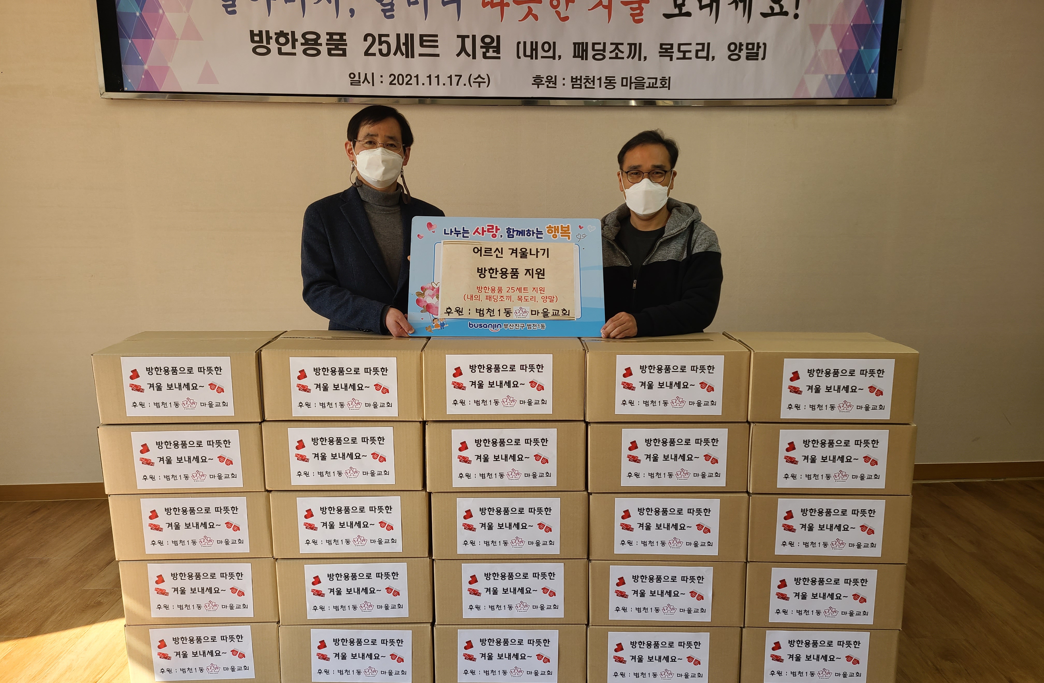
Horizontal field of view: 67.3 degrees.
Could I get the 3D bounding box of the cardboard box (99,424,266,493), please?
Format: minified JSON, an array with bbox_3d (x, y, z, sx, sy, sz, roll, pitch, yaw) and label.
[{"bbox_3d":[-0.961,0.301,2.380,0.446,0.201,0.345,0,11,-2],"label":"cardboard box"}]

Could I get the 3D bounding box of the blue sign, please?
[{"bbox_3d":[-0.045,-0.201,2.439,0.600,0.390,0.015,0,-14,-3],"label":"blue sign"}]

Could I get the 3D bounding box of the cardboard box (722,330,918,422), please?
[{"bbox_3d":[0.866,0.099,2.335,0.446,0.201,0.345,0,11,2],"label":"cardboard box"}]

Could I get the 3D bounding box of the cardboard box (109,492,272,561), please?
[{"bbox_3d":[-0.958,0.504,2.427,0.451,0.203,0.330,-1,11,-2],"label":"cardboard box"}]

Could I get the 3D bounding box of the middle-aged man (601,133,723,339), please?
[{"bbox_3d":[0.419,0.121,2.694,0.510,1.660,0.400,2,11,9],"label":"middle-aged man"}]

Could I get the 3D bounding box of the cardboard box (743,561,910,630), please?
[{"bbox_3d":[0.873,0.698,2.417,0.446,0.201,0.345,0,11,2],"label":"cardboard box"}]

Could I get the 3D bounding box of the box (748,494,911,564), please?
[{"bbox_3d":[0.872,0.499,2.385,0.446,0.201,0.345,0,11,2],"label":"box"}]

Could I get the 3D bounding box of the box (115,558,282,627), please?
[{"bbox_3d":[-0.947,0.704,2.459,0.451,0.203,0.330,-1,11,-2],"label":"box"}]

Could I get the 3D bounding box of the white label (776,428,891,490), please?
[{"bbox_3d":[0.868,0.330,2.187,0.299,0.170,0.005,0,11,2],"label":"white label"}]

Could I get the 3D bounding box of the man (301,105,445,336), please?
[{"bbox_3d":[-0.457,0.100,2.632,0.530,1.710,0.400,-4,11,-18],"label":"man"}]

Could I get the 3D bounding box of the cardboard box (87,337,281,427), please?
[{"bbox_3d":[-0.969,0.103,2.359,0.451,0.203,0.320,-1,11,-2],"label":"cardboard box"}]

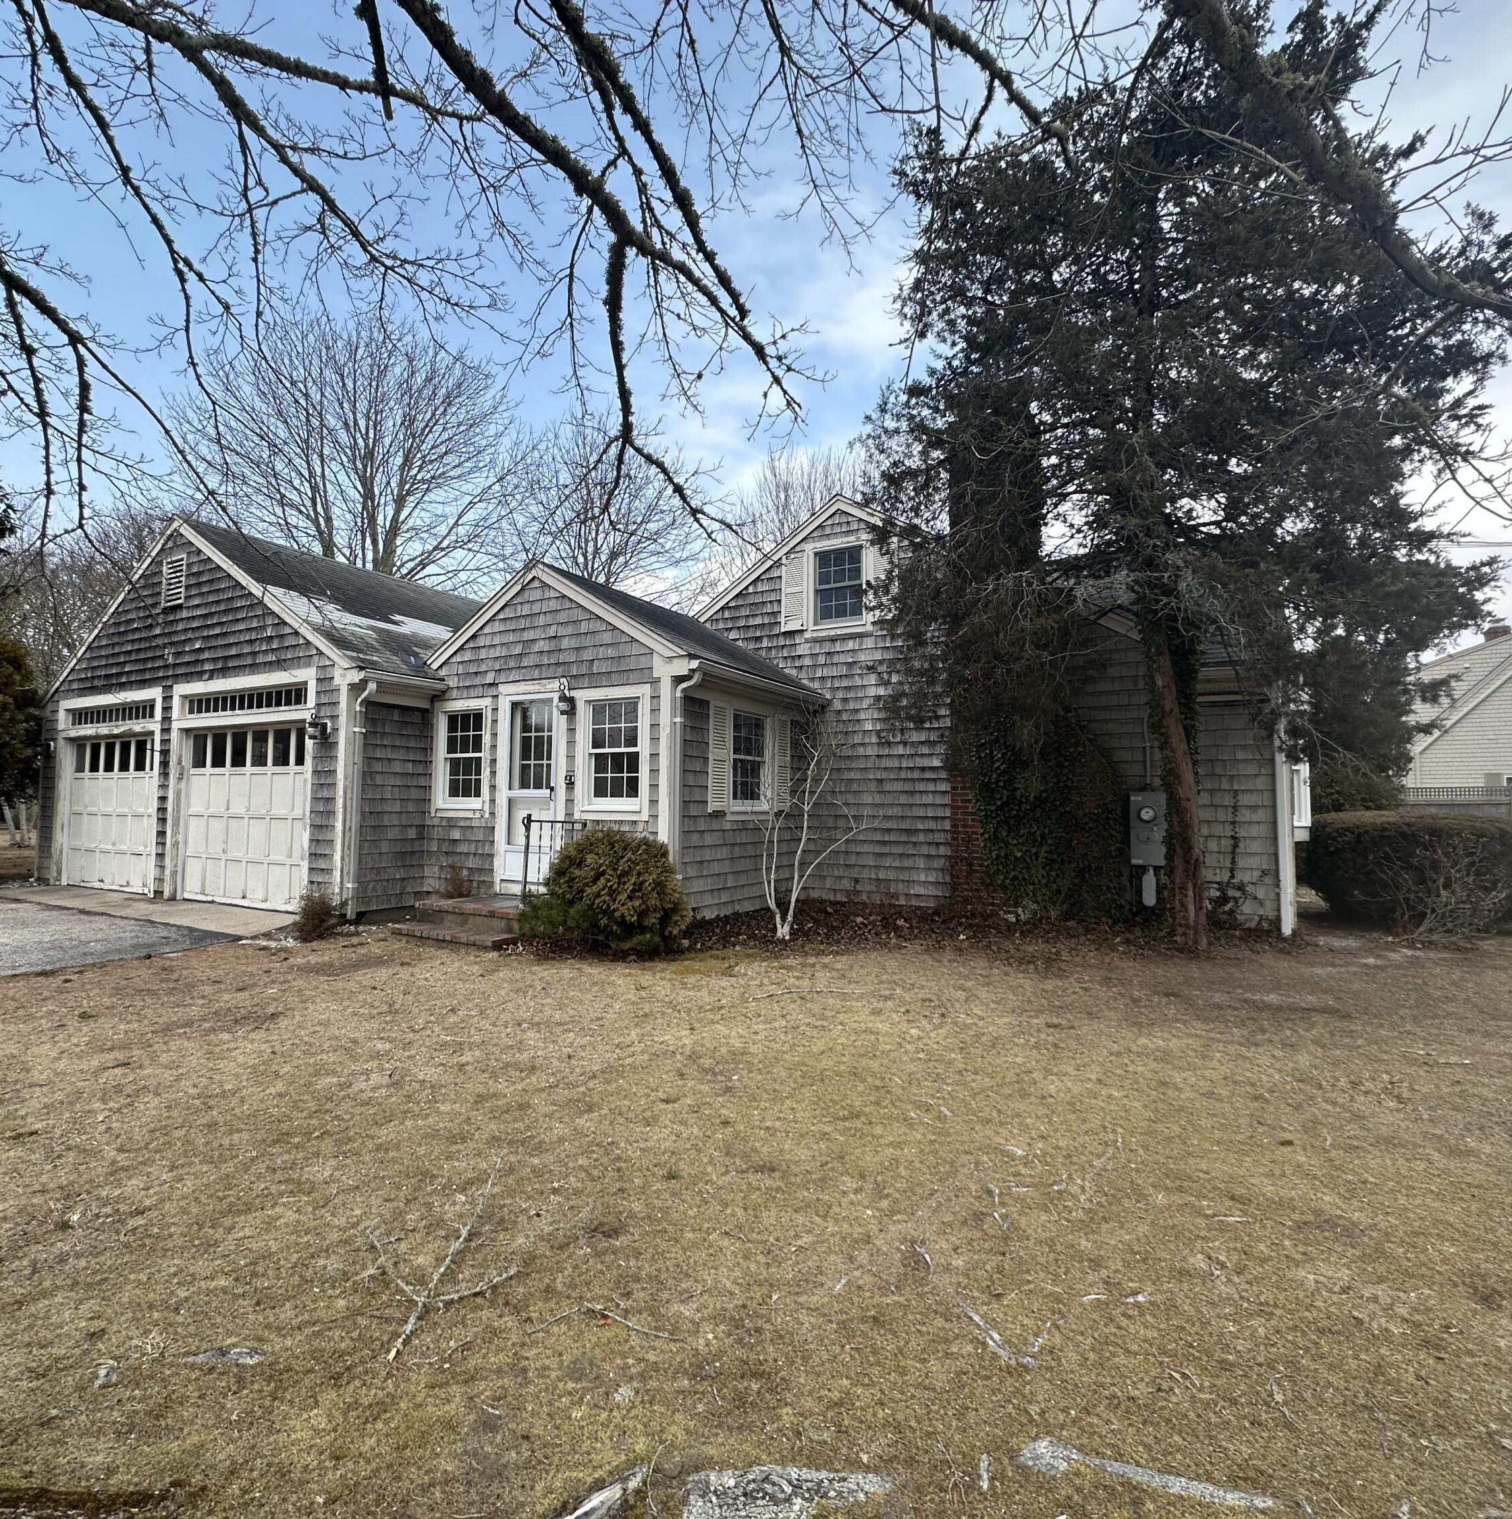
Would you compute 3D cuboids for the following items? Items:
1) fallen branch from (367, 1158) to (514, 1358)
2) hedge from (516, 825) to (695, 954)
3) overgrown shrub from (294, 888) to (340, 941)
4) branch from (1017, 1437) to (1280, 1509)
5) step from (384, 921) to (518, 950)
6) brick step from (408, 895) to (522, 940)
[{"bbox_3d":[-1.026,1.530,2.686,0.566,0.110,1.207,1,-4,-6],"label":"fallen branch"},{"bbox_3d":[-1.505,1.184,7.652,1.400,1.090,1.200,-2,-4,30],"label":"hedge"},{"bbox_3d":[-4.406,1.500,8.210,0.460,0.520,0.440,-2,-4,30],"label":"overgrown shrub"},{"bbox_3d":[0.829,1.508,1.748,0.522,0.060,0.100,-1,-4,17],"label":"branch"},{"bbox_3d":[-2.898,1.706,7.868,1.442,0.095,0.371,-2,-4,30],"label":"step"},{"bbox_3d":[-2.554,1.612,8.474,1.463,0.250,1.071,-2,-4,30],"label":"brick step"}]

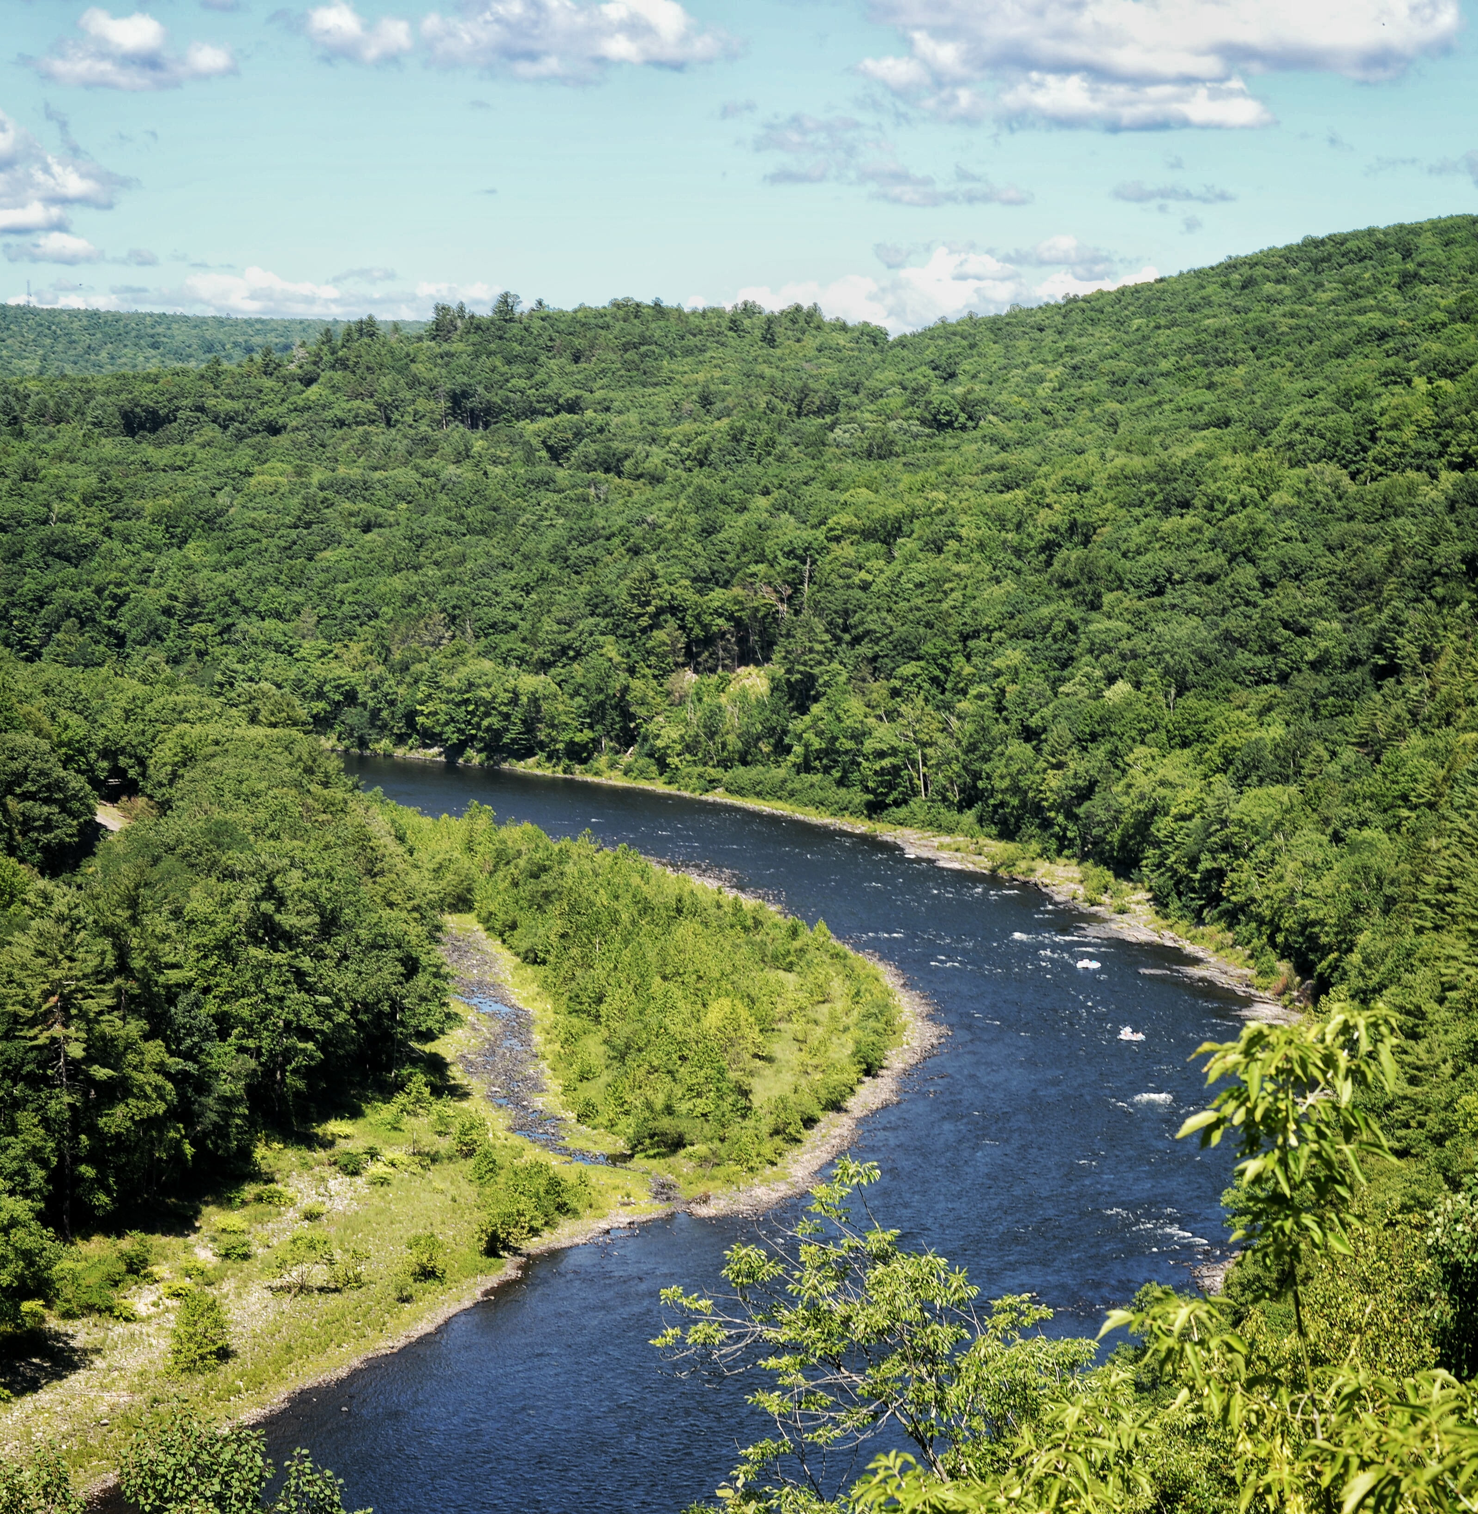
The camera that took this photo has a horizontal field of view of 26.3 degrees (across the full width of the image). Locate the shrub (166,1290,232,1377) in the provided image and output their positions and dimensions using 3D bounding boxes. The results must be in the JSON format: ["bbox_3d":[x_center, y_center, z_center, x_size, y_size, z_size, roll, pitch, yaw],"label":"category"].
[{"bbox_3d":[-40.500,43.080,236.670,4.800,5.600,4.600,0,6,0],"label":"shrub"}]

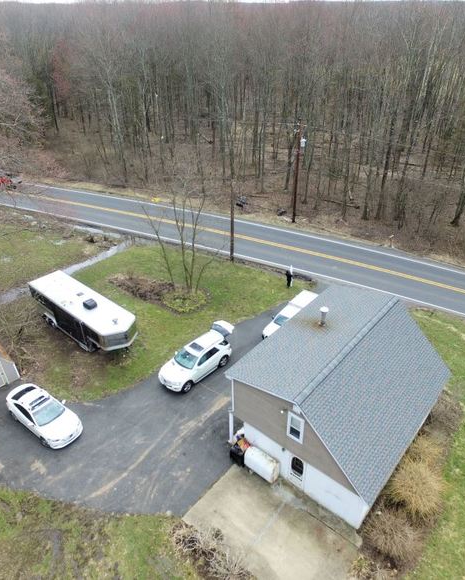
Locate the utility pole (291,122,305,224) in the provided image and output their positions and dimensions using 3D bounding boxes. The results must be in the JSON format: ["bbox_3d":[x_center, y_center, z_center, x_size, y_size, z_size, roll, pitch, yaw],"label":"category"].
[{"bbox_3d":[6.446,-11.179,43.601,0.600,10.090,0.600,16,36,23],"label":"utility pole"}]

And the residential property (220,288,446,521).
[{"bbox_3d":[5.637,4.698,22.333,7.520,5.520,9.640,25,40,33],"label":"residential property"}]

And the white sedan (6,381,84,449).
[{"bbox_3d":[-9.808,6.278,22.945,4.840,1.450,1.840,22,39,30],"label":"white sedan"}]

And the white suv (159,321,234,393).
[{"bbox_3d":[-2.071,4.062,26.891,1.980,1.930,5.050,28,43,36],"label":"white suv"}]

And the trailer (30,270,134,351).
[{"bbox_3d":[-9.663,1.876,29.355,9.270,3.020,2.440,26,41,34],"label":"trailer"}]

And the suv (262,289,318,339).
[{"bbox_3d":[4.293,2.011,30.386,1.880,1.830,5.250,23,40,31],"label":"suv"}]

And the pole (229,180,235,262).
[{"bbox_3d":[-0.005,-5.584,37.480,0.320,7.420,0.320,16,36,23],"label":"pole"}]

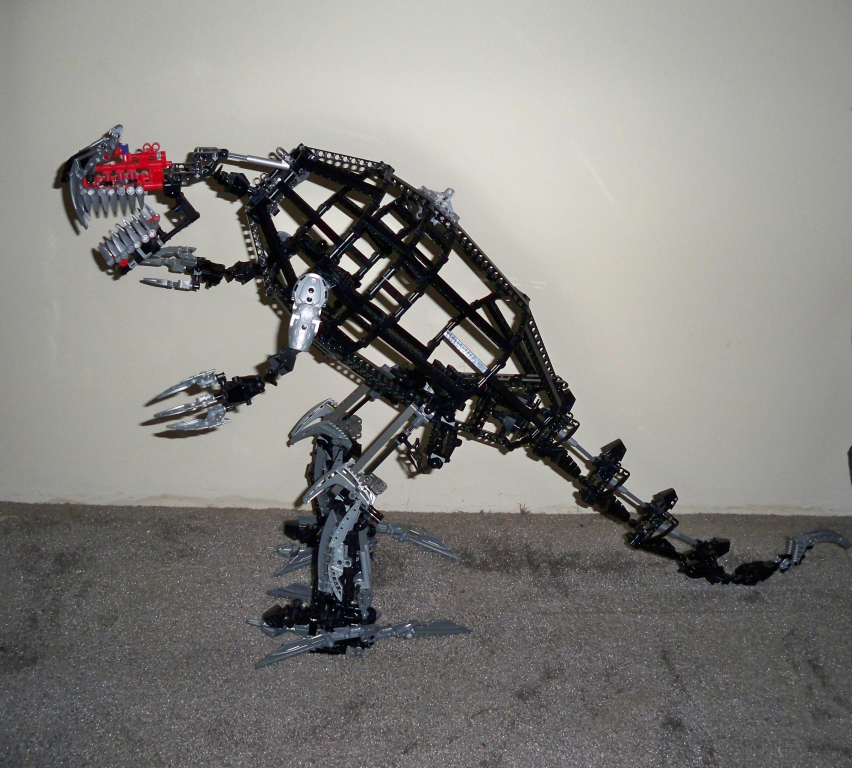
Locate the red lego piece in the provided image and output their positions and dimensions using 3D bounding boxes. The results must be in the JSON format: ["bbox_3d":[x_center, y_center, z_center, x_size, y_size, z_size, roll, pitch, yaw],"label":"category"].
[{"bbox_3d":[-0.280,-0.202,0.965,0.076,0.046,0.050,-1,14,-8],"label":"red lego piece"}]

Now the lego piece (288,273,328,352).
[{"bbox_3d":[-0.101,-0.062,0.893,0.028,0.065,0.022,7,14,-8],"label":"lego piece"}]

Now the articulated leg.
[{"bbox_3d":[-0.068,0.127,1.009,0.210,0.238,0.145,-1,14,-6],"label":"articulated leg"}]

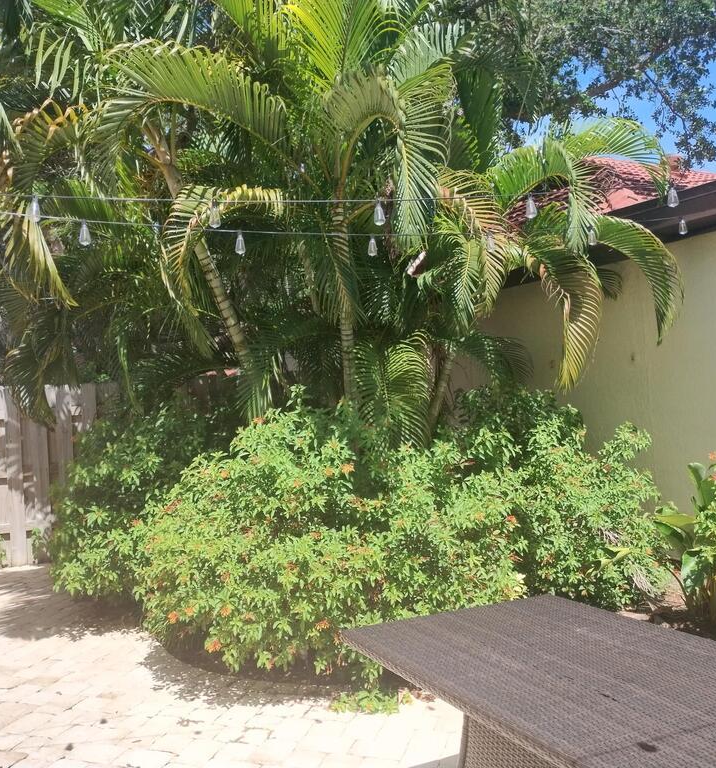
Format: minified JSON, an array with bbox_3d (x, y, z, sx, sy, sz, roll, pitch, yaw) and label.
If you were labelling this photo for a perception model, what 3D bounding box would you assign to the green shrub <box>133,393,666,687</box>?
[{"bbox_3d":[0.365,0.827,5.134,3.400,1.550,1.800,-1,-1,-20],"label":"green shrub"}]

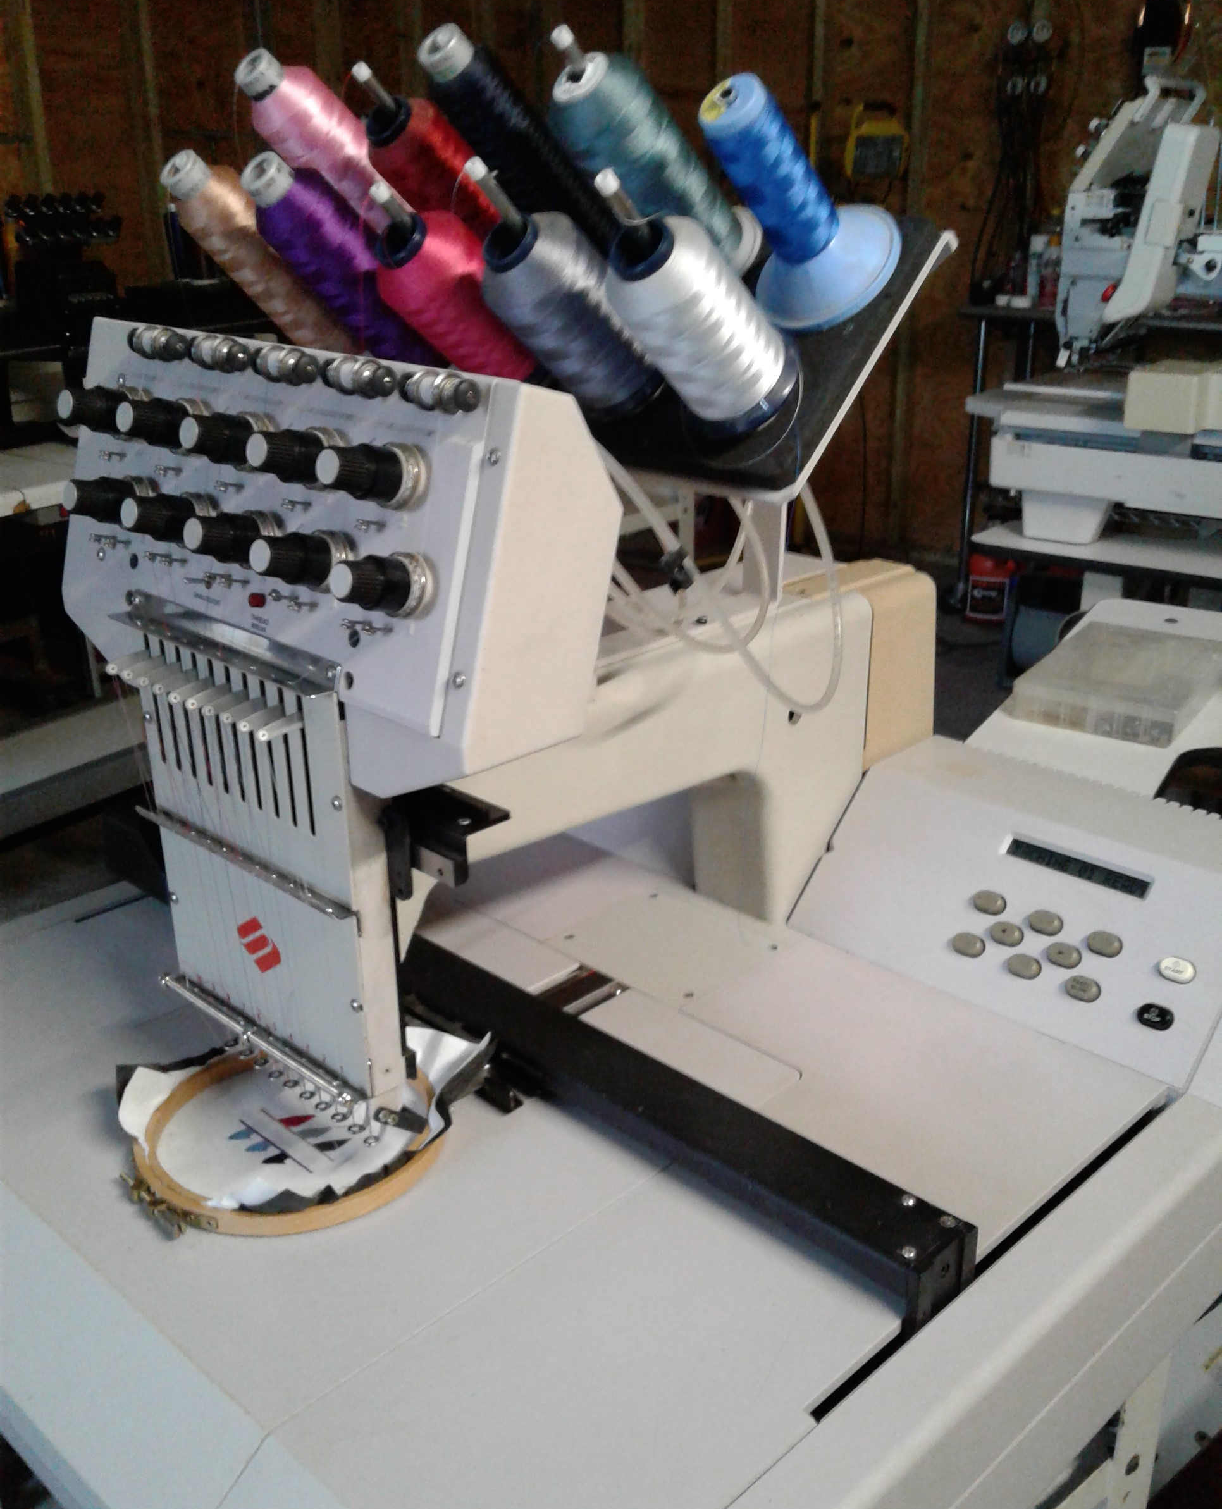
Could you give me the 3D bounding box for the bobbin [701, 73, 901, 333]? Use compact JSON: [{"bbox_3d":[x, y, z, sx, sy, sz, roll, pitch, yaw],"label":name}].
[{"bbox_3d":[0.088,-0.294,0.803,0.087,0.120,0.087,-18,53,25],"label":"bobbin"}]

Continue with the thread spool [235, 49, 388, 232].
[{"bbox_3d":[-0.178,-0.388,1.022,0.052,0.162,0.052,18,73,41],"label":"thread spool"}]

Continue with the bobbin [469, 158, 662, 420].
[{"bbox_3d":[-0.021,-0.242,0.849,0.063,0.115,0.063,18,73,41],"label":"bobbin"}]

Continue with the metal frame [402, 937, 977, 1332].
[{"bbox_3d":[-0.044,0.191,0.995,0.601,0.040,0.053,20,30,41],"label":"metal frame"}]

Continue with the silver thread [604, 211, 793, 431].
[{"bbox_3d":[0.044,-0.220,0.792,0.066,0.110,0.066,18,73,41],"label":"silver thread"}]

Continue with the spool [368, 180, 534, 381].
[{"bbox_3d":[-0.092,-0.270,0.897,0.063,0.144,0.063,18,73,41],"label":"spool"}]

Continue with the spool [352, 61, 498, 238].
[{"bbox_3d":[-0.111,-0.364,0.968,0.061,0.149,0.061,18,73,41],"label":"spool"}]

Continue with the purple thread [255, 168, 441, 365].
[{"bbox_3d":[-0.160,-0.295,0.949,0.051,0.162,0.051,18,73,41],"label":"purple thread"}]

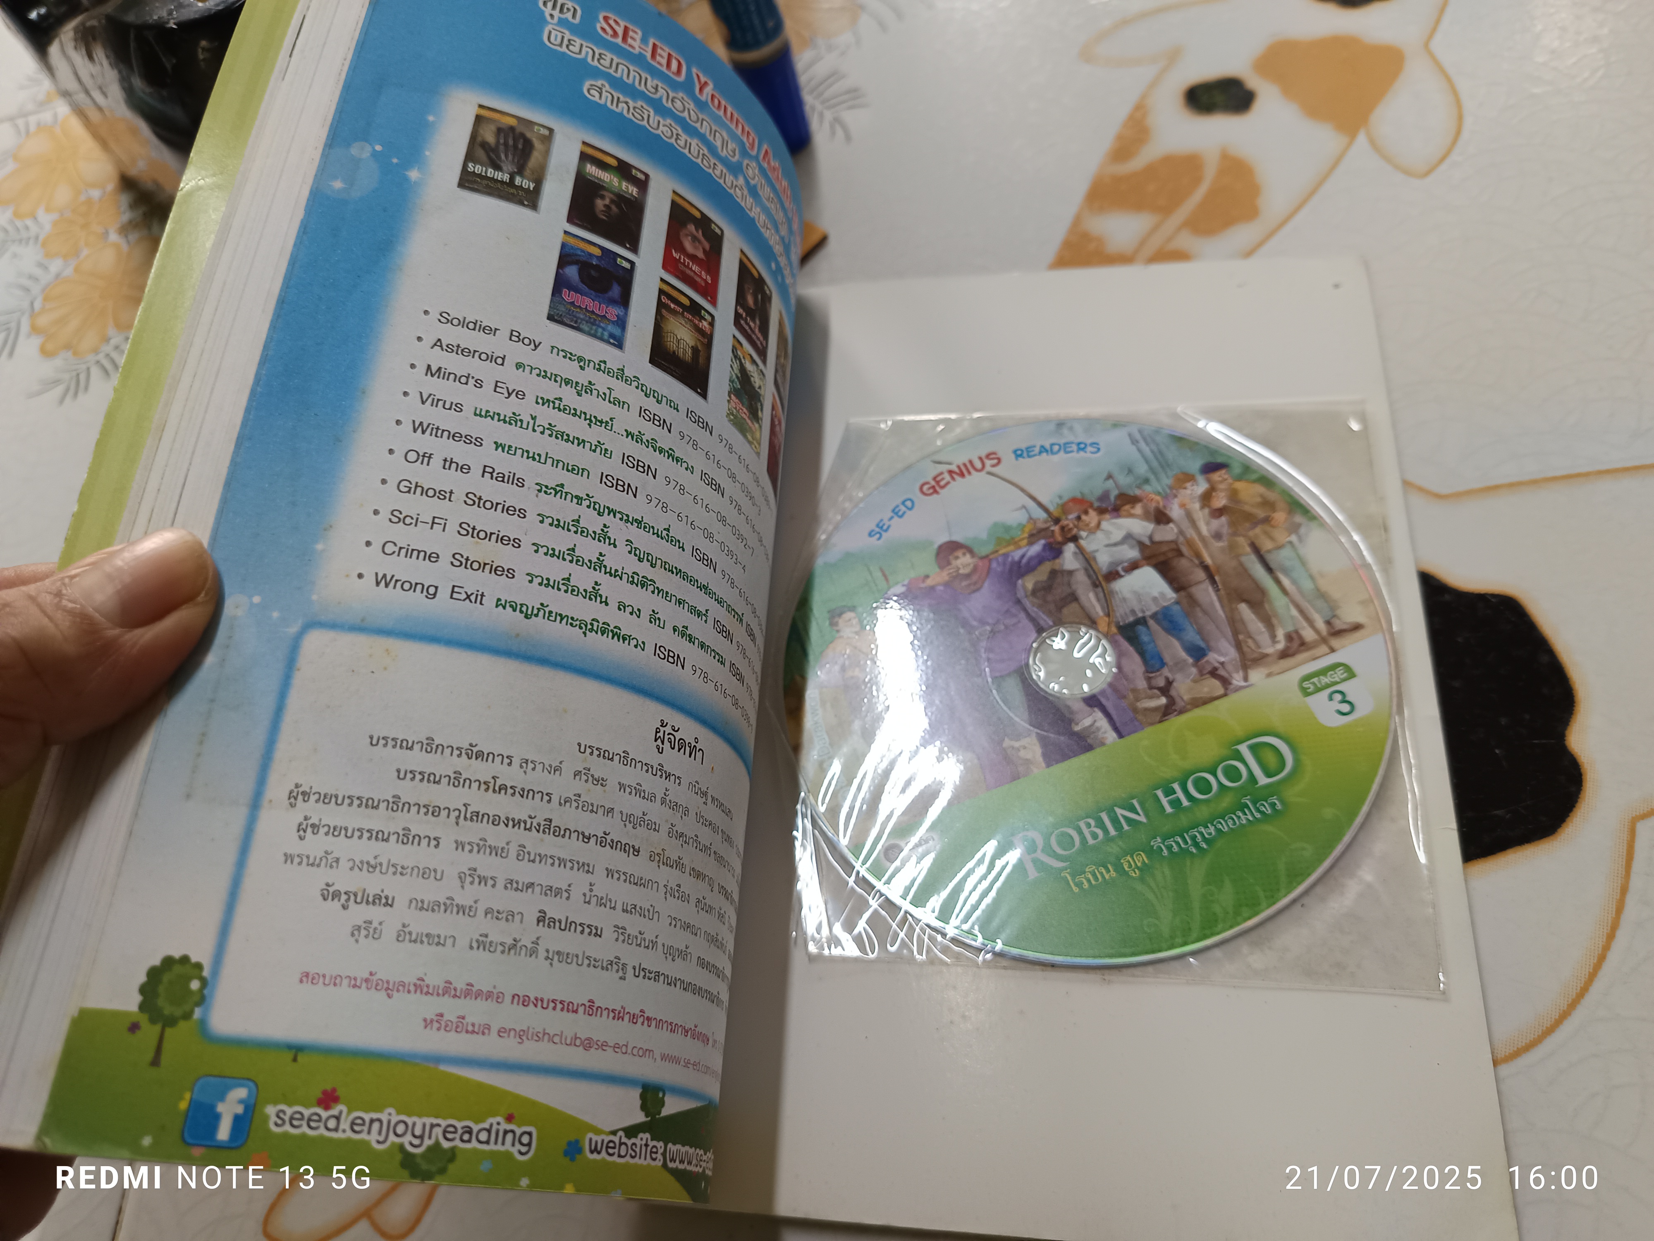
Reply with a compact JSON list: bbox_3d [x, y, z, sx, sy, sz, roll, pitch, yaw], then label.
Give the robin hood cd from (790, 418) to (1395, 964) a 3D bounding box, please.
[{"bbox_3d":[0.050,0.008,0.232,0.120,0.001,0.120,-5,61,9],"label":"robin hood cd"}]

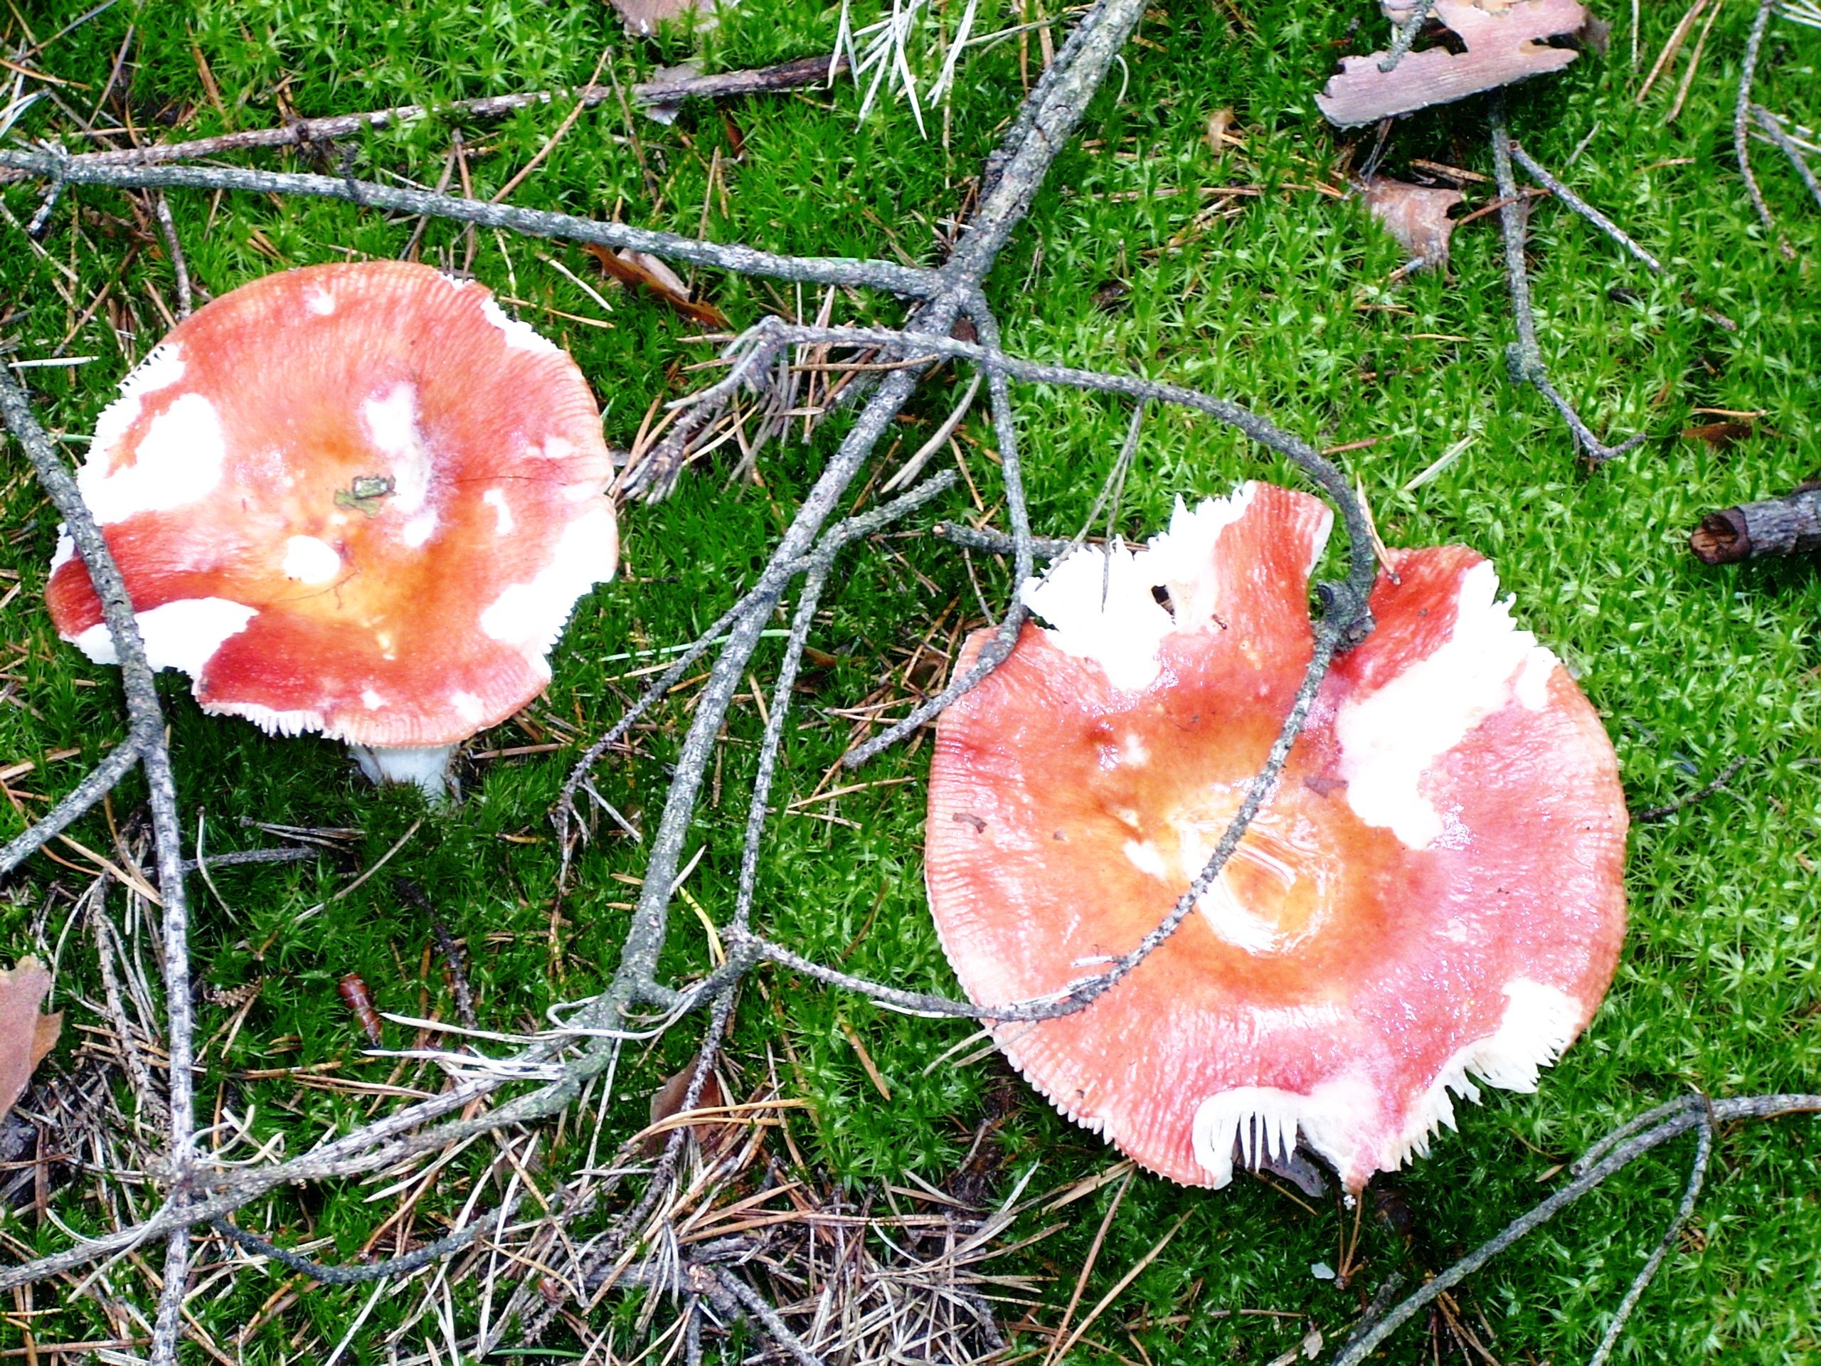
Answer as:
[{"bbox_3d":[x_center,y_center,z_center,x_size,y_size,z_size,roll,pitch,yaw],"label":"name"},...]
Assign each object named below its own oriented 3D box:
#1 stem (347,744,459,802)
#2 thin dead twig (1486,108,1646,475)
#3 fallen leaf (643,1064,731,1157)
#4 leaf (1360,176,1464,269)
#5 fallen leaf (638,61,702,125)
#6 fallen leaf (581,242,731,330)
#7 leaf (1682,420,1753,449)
[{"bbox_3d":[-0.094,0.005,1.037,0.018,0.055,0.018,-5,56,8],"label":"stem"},{"bbox_3d":[0.116,-0.075,1.116,0.019,0.010,0.087,-12,57,-8],"label":"thin dead twig"},{"bbox_3d":[-0.038,0.073,1.017,0.013,0.007,0.019,6,56,4],"label":"fallen leaf"},{"bbox_3d":[0.095,-0.086,1.123,0.019,0.008,0.019,3,56,2],"label":"leaf"},{"bbox_3d":[-0.046,-0.114,1.143,0.009,0.006,0.015,20,58,13],"label":"fallen leaf"},{"bbox_3d":[-0.048,-0.075,1.116,0.032,0.009,0.009,38,64,22],"label":"fallen leaf"},{"bbox_3d":[0.150,-0.046,1.098,0.013,0.004,0.007,-11,57,-7],"label":"leaf"}]

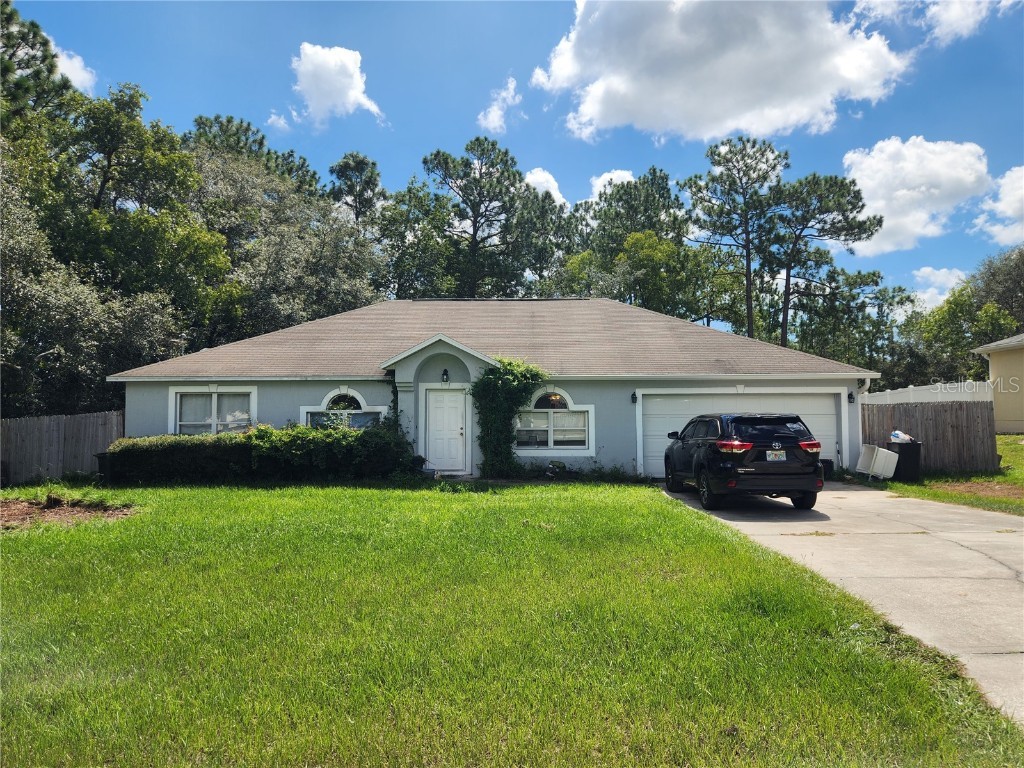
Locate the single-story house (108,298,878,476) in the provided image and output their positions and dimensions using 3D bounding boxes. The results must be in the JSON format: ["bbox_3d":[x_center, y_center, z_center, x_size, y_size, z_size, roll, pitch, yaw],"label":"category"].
[{"bbox_3d":[-0.420,-0.104,22.122,18.700,5.350,11.600,0,-2,0],"label":"single-story house"}]

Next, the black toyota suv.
[{"bbox_3d":[4.260,1.374,13.155,1.930,1.730,4.870,0,-2,2],"label":"black toyota suv"}]

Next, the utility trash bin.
[{"bbox_3d":[9.520,1.867,16.438,0.620,0.980,0.640,0,-2,7],"label":"utility trash bin"}]

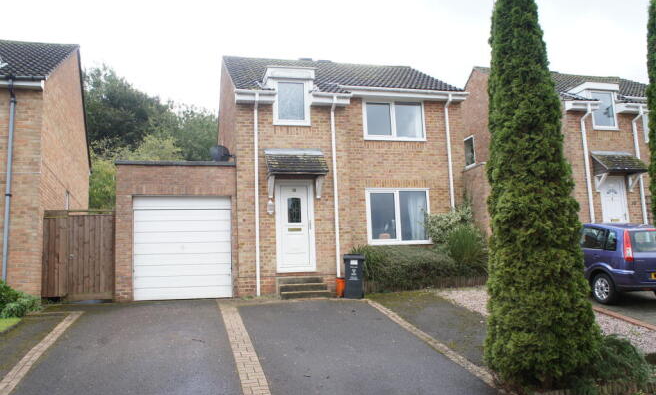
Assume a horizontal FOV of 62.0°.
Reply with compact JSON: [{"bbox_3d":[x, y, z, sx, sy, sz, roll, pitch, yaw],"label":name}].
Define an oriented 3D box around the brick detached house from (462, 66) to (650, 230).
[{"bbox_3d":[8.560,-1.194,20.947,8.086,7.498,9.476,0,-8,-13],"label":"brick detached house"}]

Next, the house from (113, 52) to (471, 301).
[{"bbox_3d":[-1.249,-0.906,16.842,8.889,7.437,9.476,0,-8,-13],"label":"house"}]

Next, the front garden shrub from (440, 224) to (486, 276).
[{"bbox_3d":[3.415,1.380,13.856,1.092,1.329,1.082,0,-8,-13],"label":"front garden shrub"}]

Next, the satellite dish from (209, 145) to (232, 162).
[{"bbox_3d":[-2.537,-1.013,12.858,0.500,0.460,0.360,1,-8,-18],"label":"satellite dish"}]

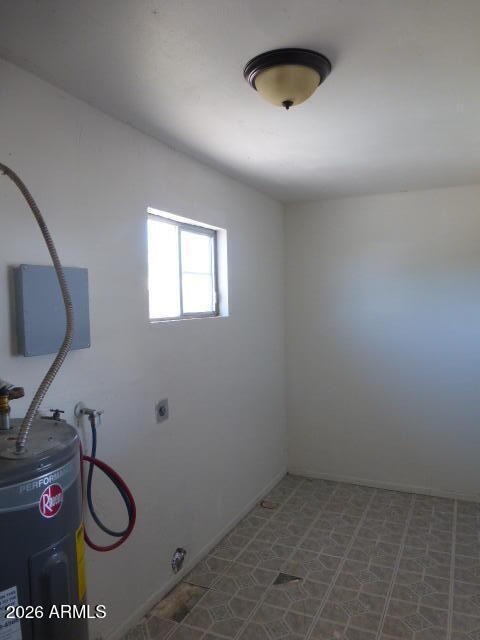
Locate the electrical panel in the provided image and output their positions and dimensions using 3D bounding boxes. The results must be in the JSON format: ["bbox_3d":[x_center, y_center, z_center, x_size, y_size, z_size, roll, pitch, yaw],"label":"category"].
[{"bbox_3d":[-0.725,-0.040,1.805,0.055,0.327,0.321,0,3,26],"label":"electrical panel"}]

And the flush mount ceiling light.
[{"bbox_3d":[0.179,-0.861,1.736,0.325,0.143,0.325,-1,3,0],"label":"flush mount ceiling light"}]

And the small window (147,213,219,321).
[{"bbox_3d":[-0.347,-0.299,2.831,0.070,0.597,0.873,0,3,26],"label":"small window"}]

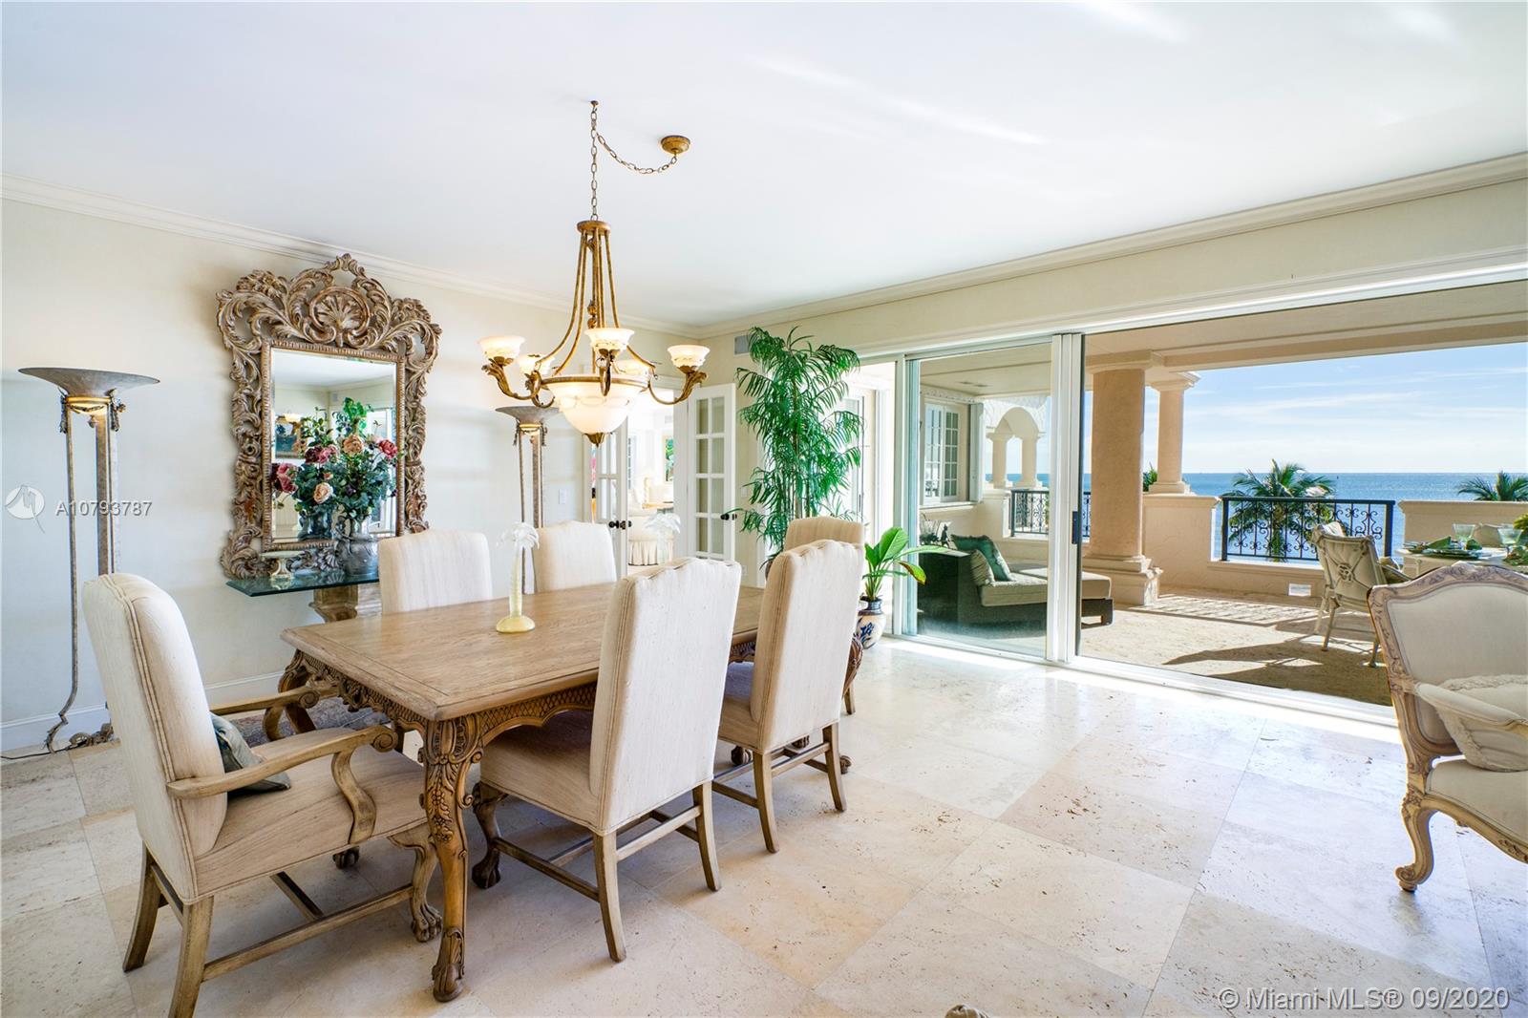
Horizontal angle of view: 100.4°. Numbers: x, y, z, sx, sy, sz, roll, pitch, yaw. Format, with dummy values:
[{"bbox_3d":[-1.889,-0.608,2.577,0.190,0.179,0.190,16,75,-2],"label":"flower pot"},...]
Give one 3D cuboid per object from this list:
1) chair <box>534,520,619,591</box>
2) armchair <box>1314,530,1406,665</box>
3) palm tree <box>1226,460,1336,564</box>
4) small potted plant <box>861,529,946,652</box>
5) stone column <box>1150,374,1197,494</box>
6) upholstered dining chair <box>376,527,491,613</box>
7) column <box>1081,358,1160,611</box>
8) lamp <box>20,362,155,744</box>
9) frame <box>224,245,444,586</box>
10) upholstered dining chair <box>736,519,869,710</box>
[{"bbox_3d":[-0.840,0.614,3.330,0.670,1.080,0.530,3,4,41],"label":"chair"},{"bbox_3d":[4.637,0.667,4.791,0.640,0.950,0.600,0,3,-1],"label":"armchair"},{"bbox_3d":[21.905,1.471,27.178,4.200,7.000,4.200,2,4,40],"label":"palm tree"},{"bbox_3d":[1.079,0.638,5.060,0.600,0.980,0.550,0,3,0],"label":"small potted plant"},{"bbox_3d":[5.151,-0.948,8.030,0.440,1.500,0.440,2,4,40],"label":"stone column"},{"bbox_3d":[-1.335,0.642,2.831,0.670,1.080,0.530,3,4,41],"label":"upholstered dining chair"},{"bbox_3d":[4.112,-0.328,7.324,0.710,2.680,0.710,2,4,40],"label":"column"},{"bbox_3d":[-3.376,0.259,3.209,0.470,1.890,0.470,2,4,40],"label":"lamp"},{"bbox_3d":[-2.714,-0.646,4.128,0.130,2.000,1.250,2,4,40],"label":"frame"},{"bbox_3d":[0.146,0.626,3.634,0.600,1.150,0.700,3,4,42],"label":"upholstered dining chair"}]

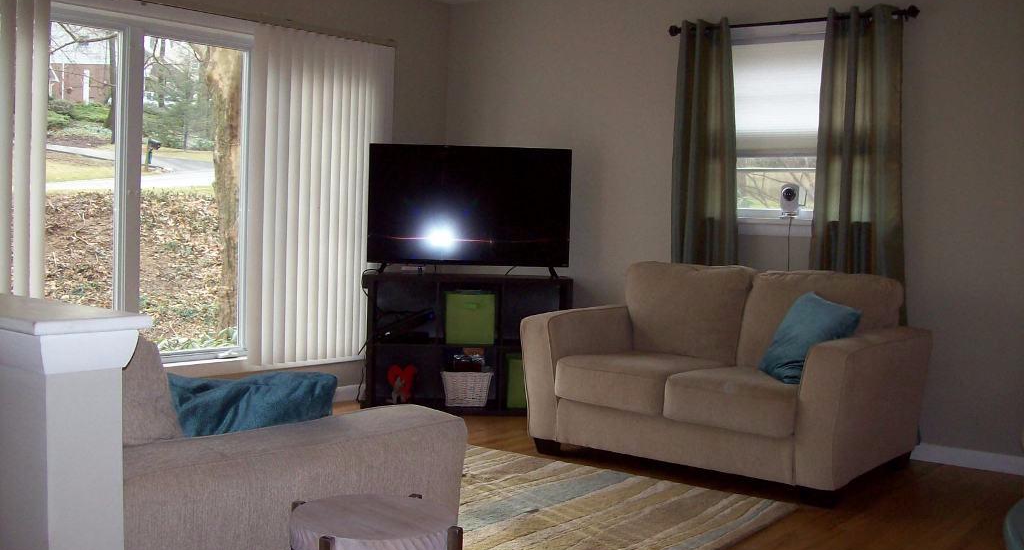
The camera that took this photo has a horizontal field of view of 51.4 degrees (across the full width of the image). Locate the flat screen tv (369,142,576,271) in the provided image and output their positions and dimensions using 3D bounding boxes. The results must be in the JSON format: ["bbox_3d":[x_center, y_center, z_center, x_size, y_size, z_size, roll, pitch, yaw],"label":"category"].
[{"bbox_3d":[-0.237,-0.376,5.880,1.120,0.680,0.090,1,3,-4],"label":"flat screen tv"}]

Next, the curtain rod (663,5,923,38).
[{"bbox_3d":[1.332,-1.233,5.186,1.320,0.060,0.080,4,4,39],"label":"curtain rod"}]

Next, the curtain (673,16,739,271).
[{"bbox_3d":[0.989,-0.298,5.502,0.400,2.020,0.120,4,4,39],"label":"curtain"}]

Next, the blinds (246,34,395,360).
[{"bbox_3d":[-1.048,-0.430,5.920,0.090,1.780,1.040,4,4,39],"label":"blinds"}]

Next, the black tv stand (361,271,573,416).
[{"bbox_3d":[-0.236,0.385,5.996,1.120,0.765,0.390,2,3,-3],"label":"black tv stand"}]

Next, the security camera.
[{"bbox_3d":[1.363,-0.366,5.231,0.090,0.165,0.090,3,3,28],"label":"security camera"}]

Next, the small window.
[{"bbox_3d":[1.366,-0.733,5.295,0.940,1.040,0.100,4,4,39],"label":"small window"}]

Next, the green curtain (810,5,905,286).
[{"bbox_3d":[1.613,-0.249,4.989,0.500,2.020,0.120,4,4,39],"label":"green curtain"}]

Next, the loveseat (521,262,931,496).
[{"bbox_3d":[0.952,0.400,4.818,1.580,0.870,0.950,4,4,39],"label":"loveseat"}]

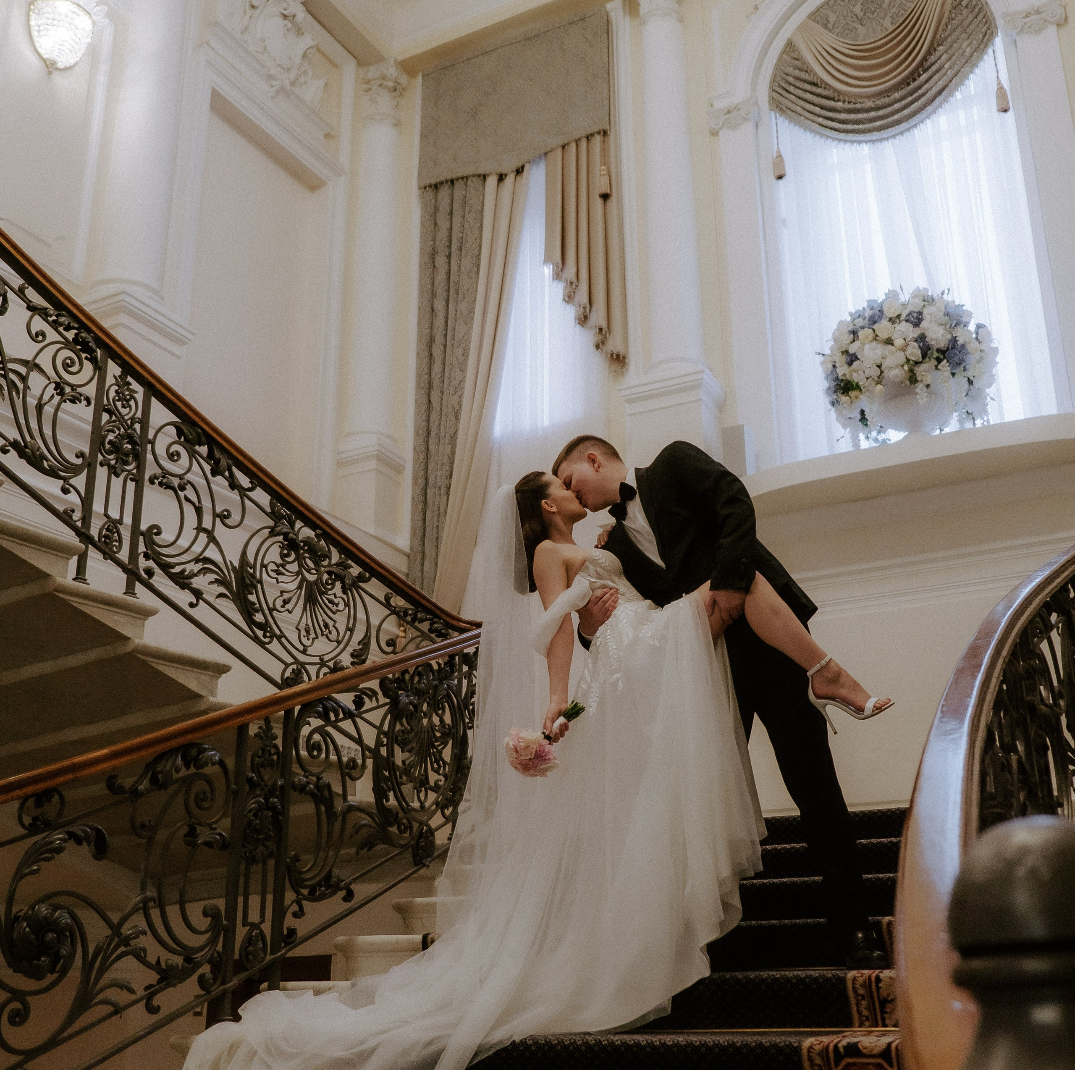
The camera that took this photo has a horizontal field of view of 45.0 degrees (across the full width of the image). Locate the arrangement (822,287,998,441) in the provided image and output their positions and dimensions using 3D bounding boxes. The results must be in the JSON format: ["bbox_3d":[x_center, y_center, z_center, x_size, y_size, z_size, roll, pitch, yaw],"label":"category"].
[{"bbox_3d":[2.369,-1.067,8.305,1.060,1.140,0.950,-10,-21,26],"label":"arrangement"}]

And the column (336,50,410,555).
[{"bbox_3d":[-1.290,-1.979,10.662,0.420,4.490,0.440,-10,-21,26],"label":"column"}]

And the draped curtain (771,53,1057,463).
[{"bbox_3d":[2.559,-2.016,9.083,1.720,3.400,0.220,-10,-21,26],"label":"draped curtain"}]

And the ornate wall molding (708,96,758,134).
[{"bbox_3d":[1.449,-3.178,9.695,0.380,0.290,0.180,-10,-21,26],"label":"ornate wall molding"}]

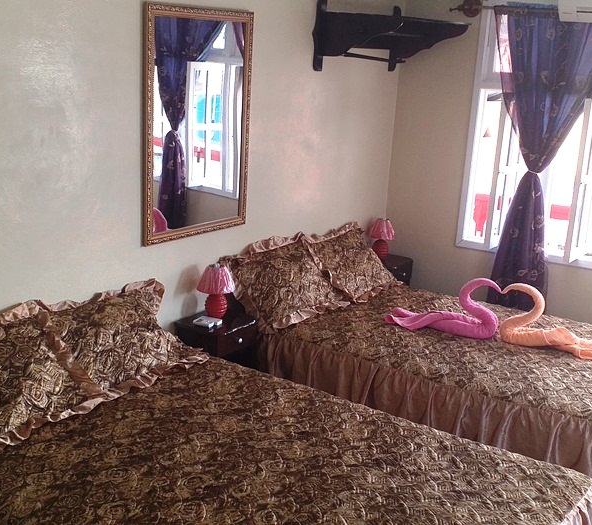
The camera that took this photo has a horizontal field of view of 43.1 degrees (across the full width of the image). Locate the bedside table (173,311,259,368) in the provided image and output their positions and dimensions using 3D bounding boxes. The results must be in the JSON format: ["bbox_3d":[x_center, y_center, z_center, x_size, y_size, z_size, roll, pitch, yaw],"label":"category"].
[{"bbox_3d":[-0.405,0.564,3.762,0.283,0.554,0.337,14,18,35],"label":"bedside table"}]

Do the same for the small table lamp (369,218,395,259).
[{"bbox_3d":[0.574,-0.150,4.968,0.176,0.265,0.176,3,15,-1],"label":"small table lamp"}]

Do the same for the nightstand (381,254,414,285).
[{"bbox_3d":[0.568,0.273,5.011,0.261,0.576,0.333,14,18,35],"label":"nightstand"}]

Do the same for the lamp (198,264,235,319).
[{"bbox_3d":[-0.389,0.148,3.728,0.189,0.266,0.189,3,15,-1],"label":"lamp"}]

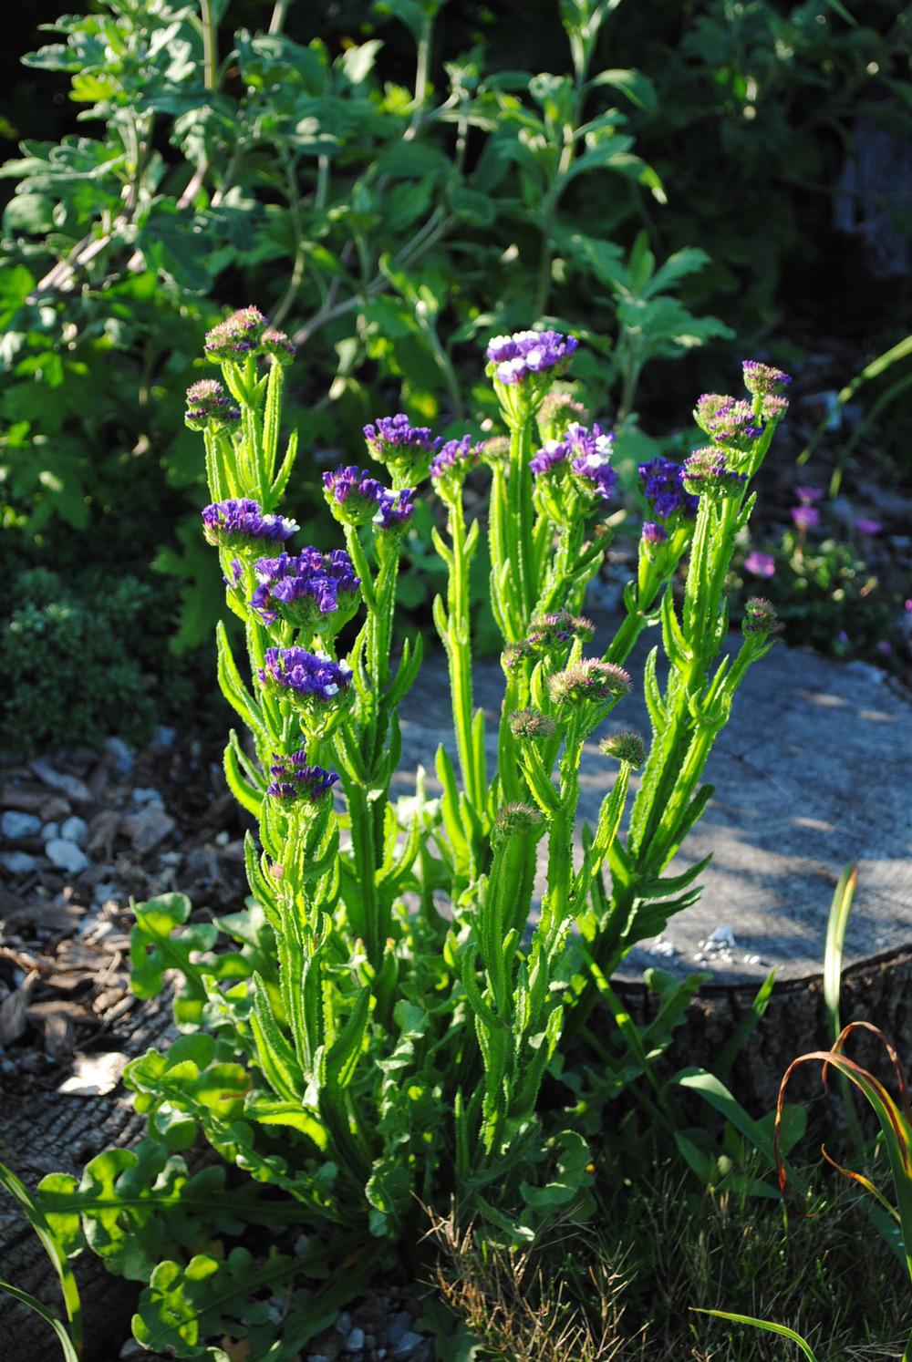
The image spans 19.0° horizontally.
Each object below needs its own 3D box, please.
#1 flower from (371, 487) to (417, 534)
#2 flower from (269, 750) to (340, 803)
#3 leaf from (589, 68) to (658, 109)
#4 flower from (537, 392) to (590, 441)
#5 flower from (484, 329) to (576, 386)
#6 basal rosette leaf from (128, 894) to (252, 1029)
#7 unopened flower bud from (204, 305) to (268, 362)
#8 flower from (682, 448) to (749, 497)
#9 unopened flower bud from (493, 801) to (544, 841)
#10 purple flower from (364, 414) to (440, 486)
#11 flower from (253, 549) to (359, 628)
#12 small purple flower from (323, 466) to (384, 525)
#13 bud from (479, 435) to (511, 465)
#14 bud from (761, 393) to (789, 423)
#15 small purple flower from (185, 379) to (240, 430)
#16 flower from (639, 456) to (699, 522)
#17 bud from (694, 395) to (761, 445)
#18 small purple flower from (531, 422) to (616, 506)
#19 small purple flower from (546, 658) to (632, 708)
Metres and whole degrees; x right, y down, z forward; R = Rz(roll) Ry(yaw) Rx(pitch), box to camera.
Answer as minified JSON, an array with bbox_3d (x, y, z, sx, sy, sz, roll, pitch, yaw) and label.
[{"bbox_3d":[-0.025,-0.071,1.125,0.018,0.013,0.016,0,28,0],"label":"flower"},{"bbox_3d":[-0.068,0.042,1.210,0.031,0.021,0.028,0,25,0],"label":"flower"},{"bbox_3d":[0.125,-0.445,2.050,0.052,0.028,0.032,0,29,0],"label":"leaf"},{"bbox_3d":[0.045,-0.113,1.160,0.021,0.016,0.019,0,28,0],"label":"flower"},{"bbox_3d":[0.032,-0.135,1.140,0.039,0.015,0.030,0,28,0],"label":"flower"},{"bbox_3d":[-0.126,0.134,1.300,0.059,0.050,0.045,0,28,0],"label":"basal rosette leaf"},{"bbox_3d":[-0.099,-0.156,1.230,0.029,0.022,0.026,0,29,0],"label":"unopened flower bud"},{"bbox_3d":[0.110,-0.089,1.160,0.028,0.014,0.021,0,28,0],"label":"flower"},{"bbox_3d":[0.027,0.061,1.190,0.021,0.011,0.017,0,28,0],"label":"unopened flower bud"},{"bbox_3d":[-0.025,-0.107,1.260,0.035,0.028,0.032,0,29,0],"label":"purple flower"},{"bbox_3d":[-0.068,-0.042,1.240,0.050,0.032,0.042,0,29,0],"label":"flower"},{"bbox_3d":[-0.044,-0.080,1.180,0.026,0.025,0.025,-8,25,0],"label":"small purple flower"},{"bbox_3d":[0.016,-0.098,1.150,0.013,0.009,0.013,0,28,0],"label":"bud"},{"bbox_3d":[0.145,-0.125,1.245,0.013,0.011,0.013,0,29,0],"label":"bud"},{"bbox_3d":[-0.113,-0.128,1.260,0.026,0.022,0.024,0,25,0],"label":"small purple flower"},{"bbox_3d":[0.102,-0.091,1.300,0.029,0.029,0.027,0,25,0],"label":"flower"},{"bbox_3d":[0.123,-0.119,1.240,0.030,0.019,0.027,0,29,0],"label":"bud"},{"bbox_3d":[0.056,-0.103,1.290,0.040,0.034,0.034,0,25,0],"label":"small purple flower"},{"bbox_3d":[0.061,0.001,1.240,0.037,0.020,0.029,0,25,0],"label":"small purple flower"}]

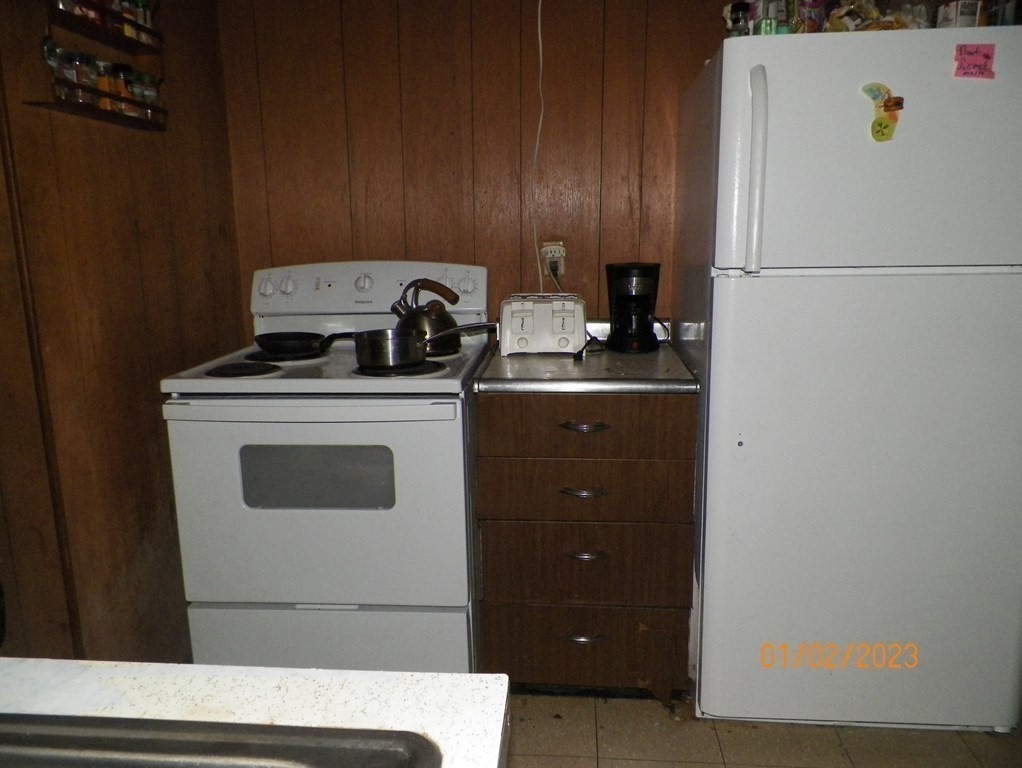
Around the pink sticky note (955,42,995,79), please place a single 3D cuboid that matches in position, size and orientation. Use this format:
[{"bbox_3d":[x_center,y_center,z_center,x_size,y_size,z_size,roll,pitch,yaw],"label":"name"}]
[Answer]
[{"bbox_3d":[0.972,-0.675,1.543,0.078,0.068,0.003,0,11,6],"label":"pink sticky note"}]

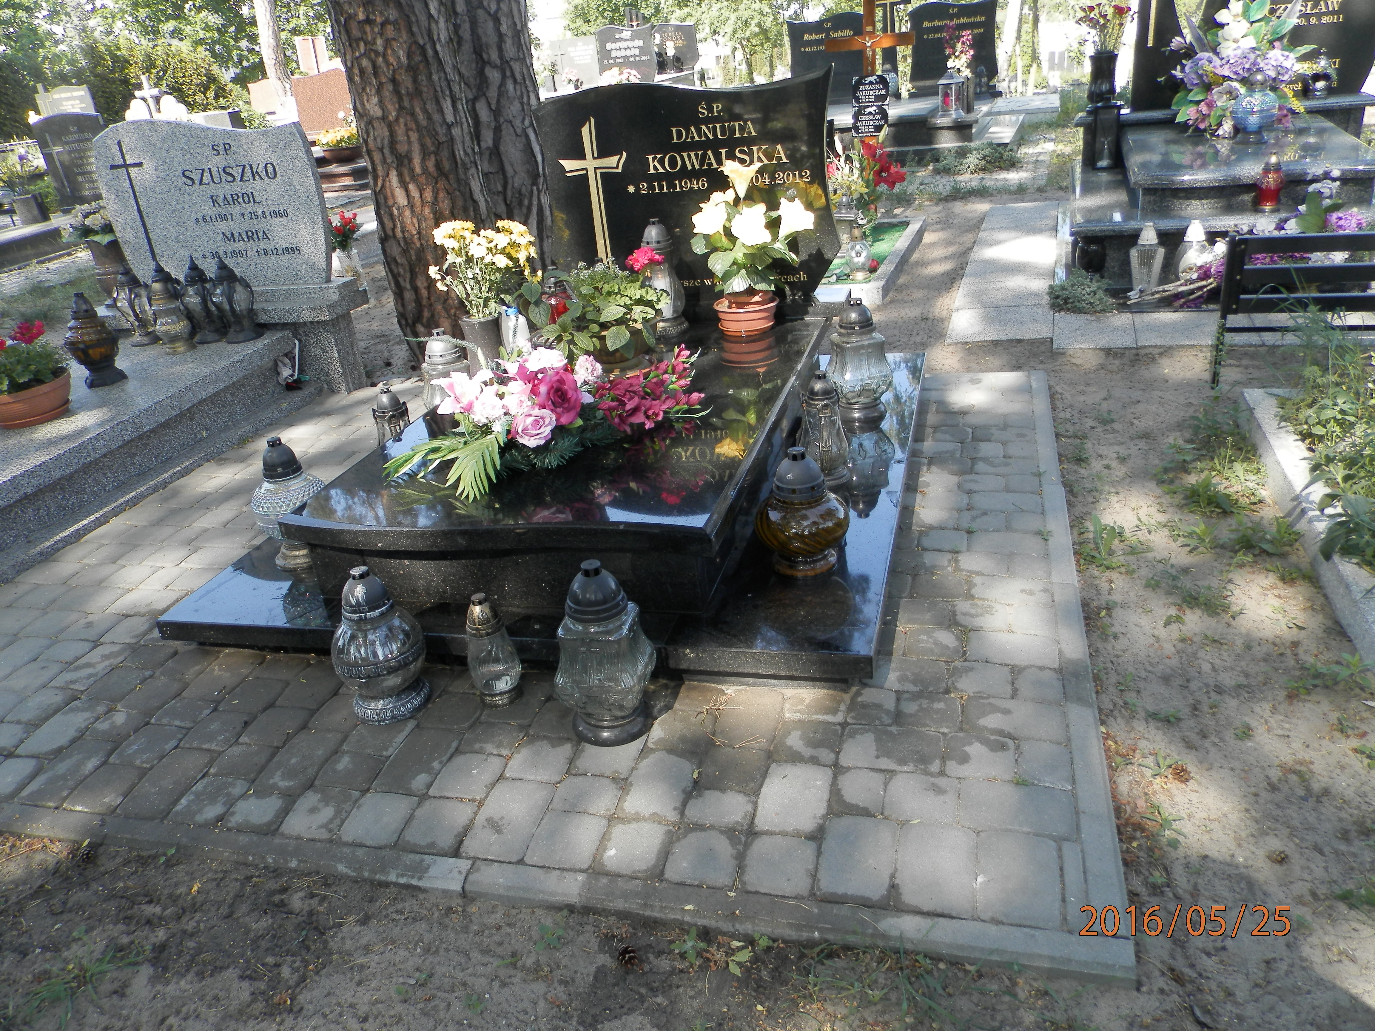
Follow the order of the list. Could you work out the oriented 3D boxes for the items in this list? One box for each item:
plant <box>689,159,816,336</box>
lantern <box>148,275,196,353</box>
[{"bbox_3d":[0.202,-0.859,3.198,0.420,0.540,0.370,1,26,17],"label":"plant"},{"bbox_3d":[-2.250,-0.878,4.313,0.145,0.300,0.145,1,26,17],"label":"lantern"}]

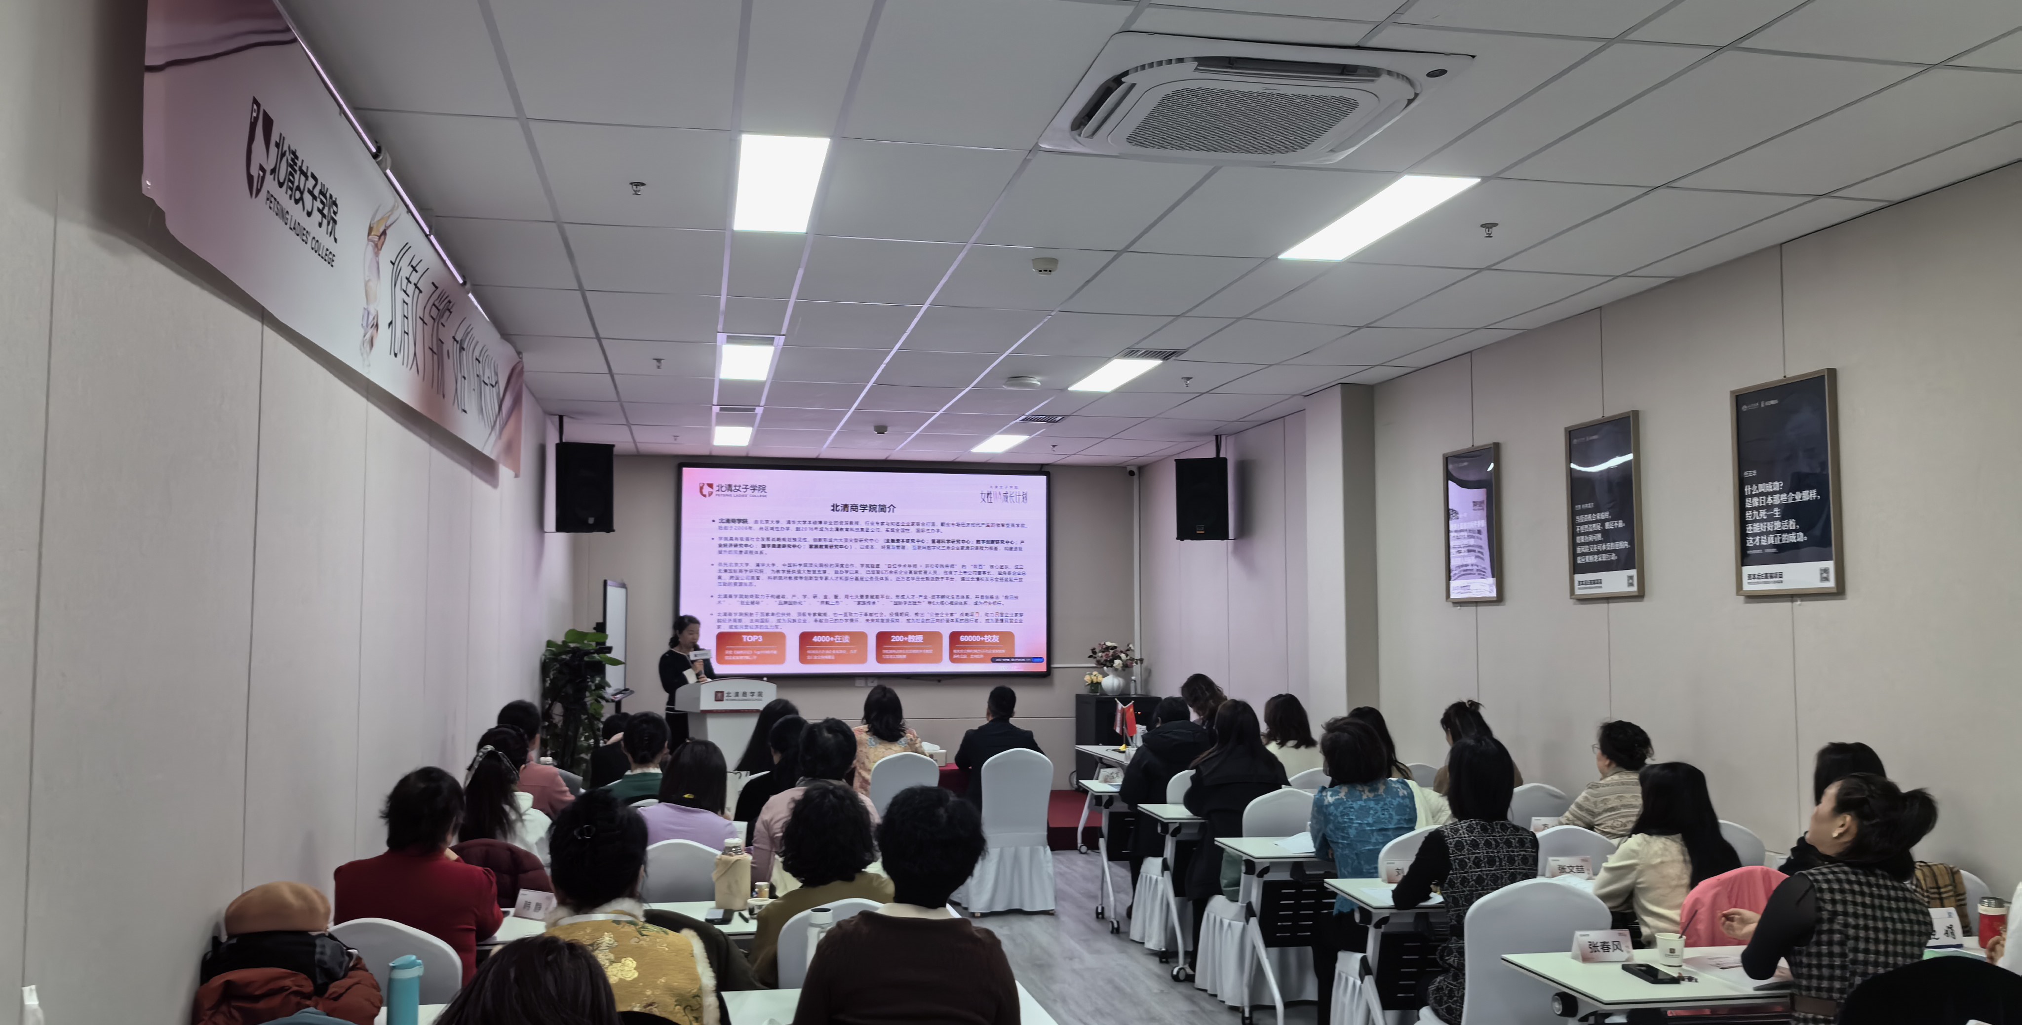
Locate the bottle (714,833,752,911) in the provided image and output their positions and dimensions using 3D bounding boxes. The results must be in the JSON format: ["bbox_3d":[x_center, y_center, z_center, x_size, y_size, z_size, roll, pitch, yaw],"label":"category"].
[{"bbox_3d":[-0.844,1.091,4.793,0.110,0.215,0.100,1,-4,-11],"label":"bottle"}]

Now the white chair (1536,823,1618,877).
[{"bbox_3d":[2.018,1.609,5.971,0.470,0.900,0.530,1,-4,-11],"label":"white chair"}]

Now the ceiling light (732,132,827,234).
[{"bbox_3d":[-0.789,-1.105,5.319,0.280,0.040,1.180,1,-4,-11],"label":"ceiling light"}]

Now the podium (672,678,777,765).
[{"bbox_3d":[-2.043,1.737,11.325,0.600,1.070,0.470,3,-5,-32],"label":"podium"}]

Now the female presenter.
[{"bbox_3d":[-2.481,1.549,11.967,0.460,1.570,0.380,4,-6,-44],"label":"female presenter"}]

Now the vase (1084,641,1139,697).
[{"bbox_3d":[0.880,1.348,13.571,0.440,0.455,0.370,1,-4,-11],"label":"vase"}]

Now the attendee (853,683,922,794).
[{"bbox_3d":[-0.720,1.602,8.943,0.450,1.260,0.720,1,-4,-16],"label":"attendee"}]

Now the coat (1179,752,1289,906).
[{"bbox_3d":[1.008,1.401,7.172,0.450,0.710,0.420,2,-4,-19],"label":"coat"}]

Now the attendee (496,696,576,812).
[{"bbox_3d":[-1.818,1.375,6.105,0.450,1.310,0.740,1,-4,-5],"label":"attendee"}]

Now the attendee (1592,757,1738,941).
[{"bbox_3d":[2.080,1.399,5.095,0.490,1.210,0.620,2,-5,-26],"label":"attendee"}]

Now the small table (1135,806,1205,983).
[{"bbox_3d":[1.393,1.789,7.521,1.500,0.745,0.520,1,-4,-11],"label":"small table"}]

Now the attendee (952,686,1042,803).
[{"bbox_3d":[-0.107,1.623,9.145,0.500,1.250,0.740,1,-4,-13],"label":"attendee"}]

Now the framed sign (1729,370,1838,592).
[{"bbox_3d":[2.925,-0.094,5.965,0.028,0.812,0.565,1,-4,-11],"label":"framed sign"}]

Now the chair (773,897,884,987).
[{"bbox_3d":[-0.442,1.464,4.284,0.440,0.900,0.520,1,-4,-11],"label":"chair"}]

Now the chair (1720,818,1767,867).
[{"bbox_3d":[2.545,1.600,6.031,0.440,0.900,0.520,1,-4,-13],"label":"chair"}]

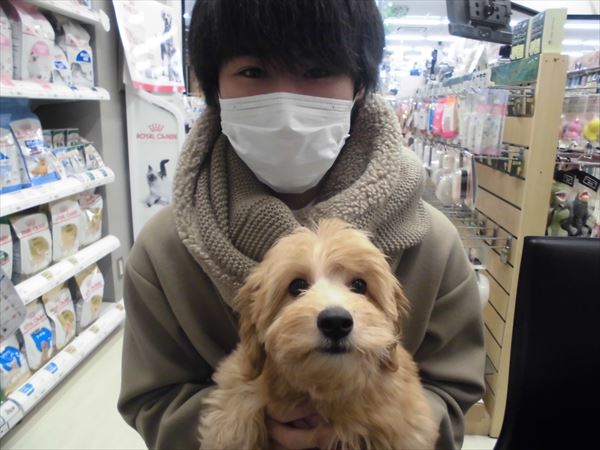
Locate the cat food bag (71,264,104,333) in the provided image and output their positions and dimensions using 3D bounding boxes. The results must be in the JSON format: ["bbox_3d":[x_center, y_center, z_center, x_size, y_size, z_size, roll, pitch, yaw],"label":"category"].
[{"bbox_3d":[-1.114,0.363,2.342,0.085,0.262,0.175,3,15,11],"label":"cat food bag"}]

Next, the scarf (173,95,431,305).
[{"bbox_3d":[0.004,-0.046,0.559,0.300,0.230,0.240,0,14,0],"label":"scarf"}]

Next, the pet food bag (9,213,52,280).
[{"bbox_3d":[-1.141,0.083,1.885,0.085,0.250,0.175,4,15,12],"label":"pet food bag"}]

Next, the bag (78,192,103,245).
[{"bbox_3d":[-1.103,-0.020,2.280,0.085,0.255,0.175,4,15,12],"label":"bag"}]

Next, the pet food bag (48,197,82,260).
[{"bbox_3d":[-1.122,0.027,2.081,0.085,0.262,0.175,3,15,10],"label":"pet food bag"}]

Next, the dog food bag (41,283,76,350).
[{"bbox_3d":[-1.138,0.430,2.092,0.085,0.265,0.175,3,15,10],"label":"dog food bag"}]

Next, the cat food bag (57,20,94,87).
[{"bbox_3d":[-1.096,-0.811,2.145,0.095,0.295,0.190,3,15,9],"label":"cat food bag"}]

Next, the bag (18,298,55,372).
[{"bbox_3d":[-1.155,0.474,1.929,0.085,0.260,0.175,3,15,10],"label":"bag"}]

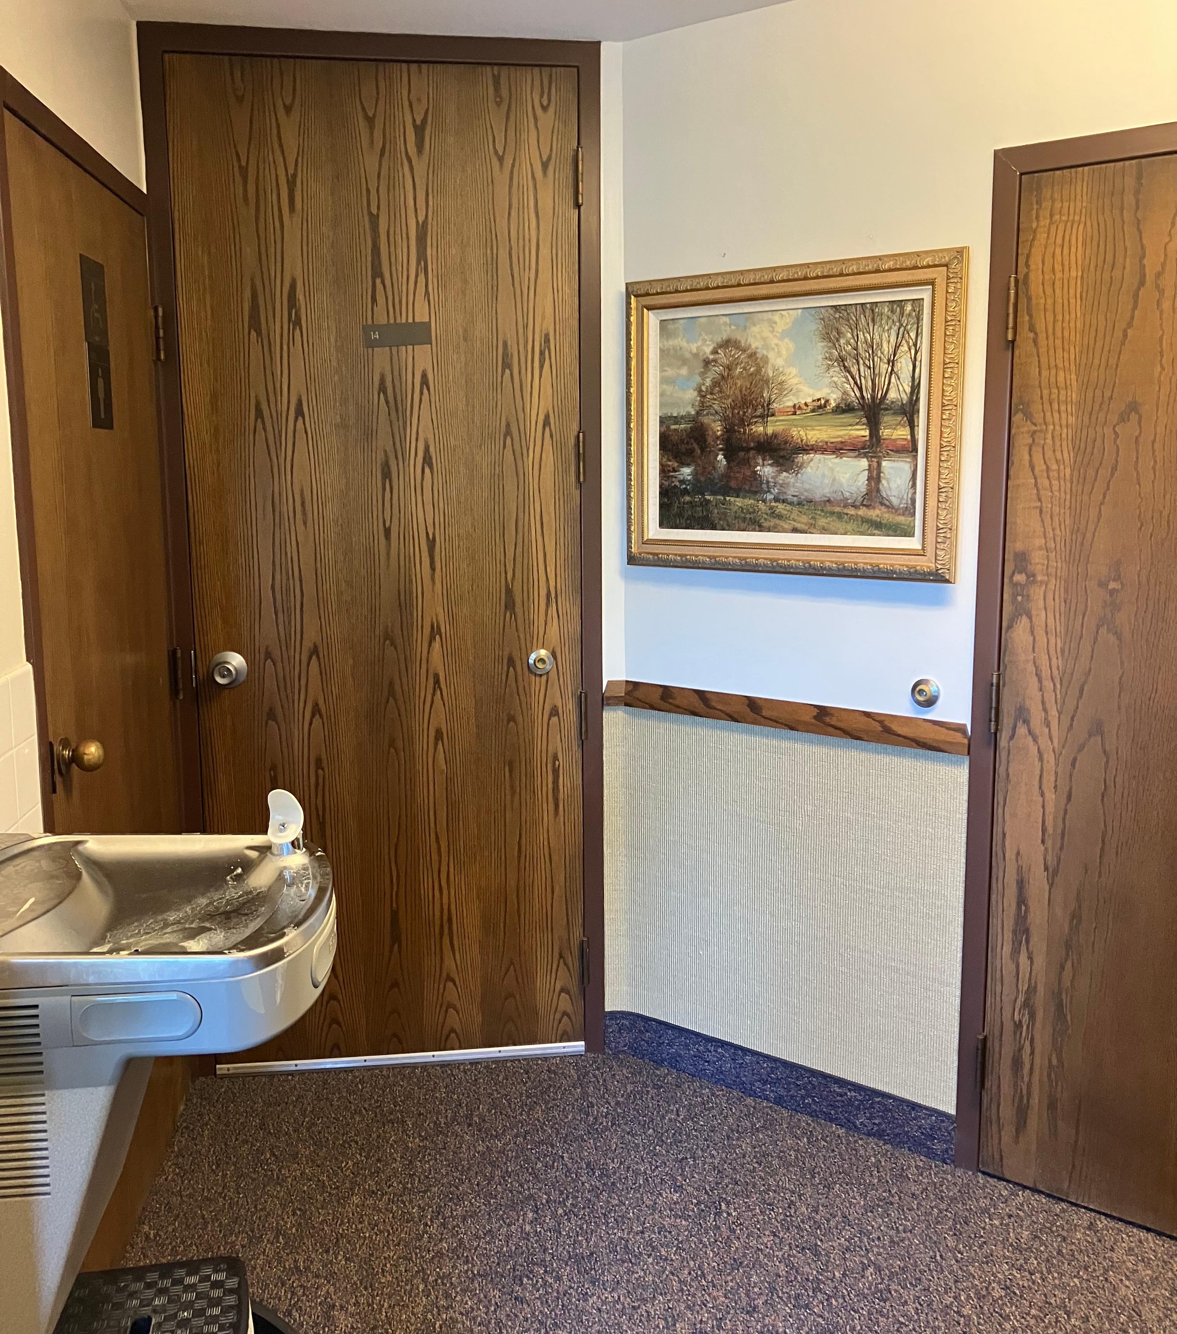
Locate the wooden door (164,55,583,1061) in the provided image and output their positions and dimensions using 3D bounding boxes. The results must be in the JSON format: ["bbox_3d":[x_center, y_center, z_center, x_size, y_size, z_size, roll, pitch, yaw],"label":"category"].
[{"bbox_3d":[-0.470,-0.177,3.026,0.912,2.375,0.045,-1,9,-7],"label":"wooden door"}]

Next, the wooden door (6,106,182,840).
[{"bbox_3d":[-0.938,0.087,2.509,0.045,2.020,0.914,-1,9,-6],"label":"wooden door"}]

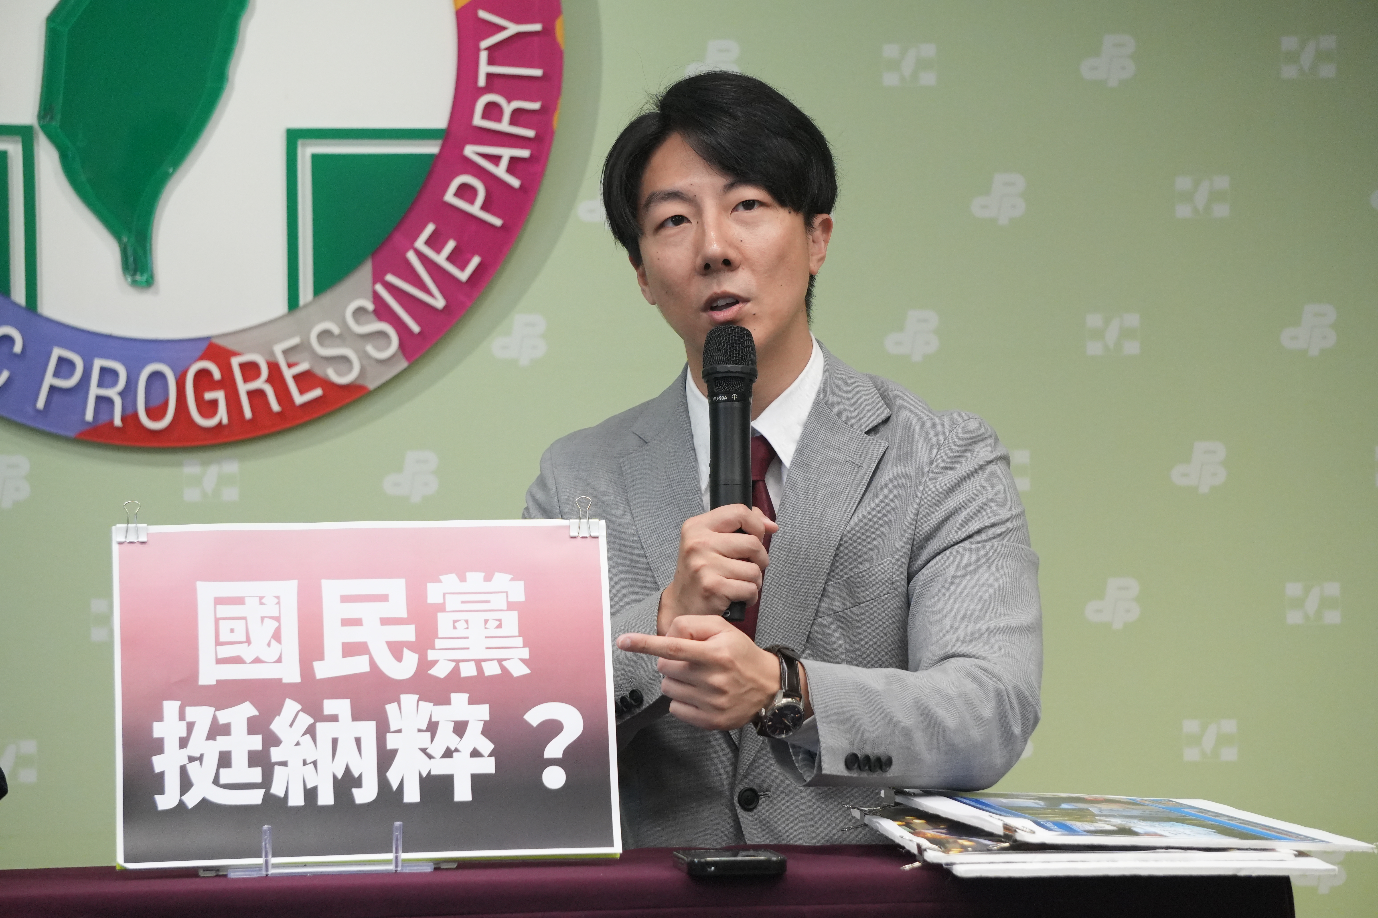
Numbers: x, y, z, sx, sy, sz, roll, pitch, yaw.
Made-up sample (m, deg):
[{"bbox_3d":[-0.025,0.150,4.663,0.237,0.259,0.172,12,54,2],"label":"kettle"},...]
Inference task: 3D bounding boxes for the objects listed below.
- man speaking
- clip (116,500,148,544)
[{"bbox_3d":[0.080,0.355,5.100,0.500,1.380,0.600,-1,-2,7],"label":"man speaking"},{"bbox_3d":[-0.470,0.053,4.945,0.026,0.036,0.014,0,-18,-5],"label":"clip"}]

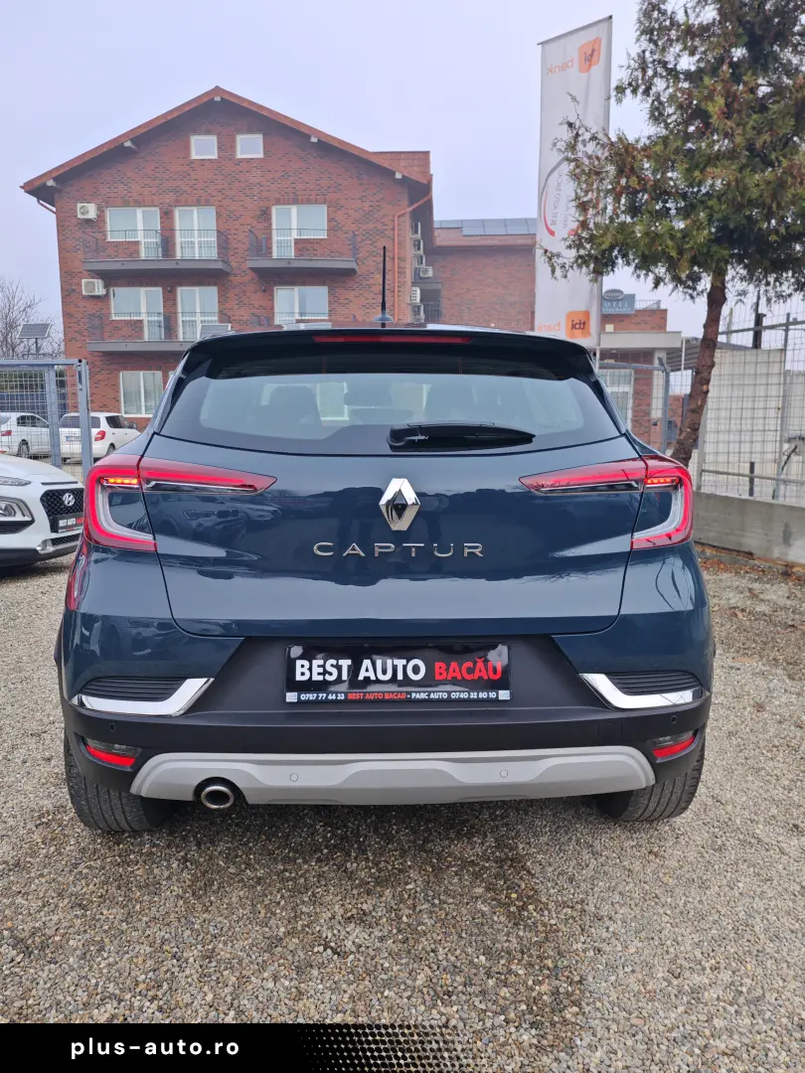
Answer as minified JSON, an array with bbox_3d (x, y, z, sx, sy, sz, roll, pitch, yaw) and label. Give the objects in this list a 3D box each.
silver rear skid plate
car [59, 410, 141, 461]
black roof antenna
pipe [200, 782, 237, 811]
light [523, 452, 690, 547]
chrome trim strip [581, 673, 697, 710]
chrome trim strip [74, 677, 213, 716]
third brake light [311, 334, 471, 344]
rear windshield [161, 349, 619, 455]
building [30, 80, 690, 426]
[{"bbox_3d":[-0.011,0.560,1.926,1.310,0.155,0.170,0,9,-3],"label":"silver rear skid plate"},{"bbox_3d":[-9.744,-3.394,27.016,1.680,1.540,4.100,1,9,5],"label":"car"},{"bbox_3d":[-0.053,-0.735,2.350,0.060,0.225,0.150,0,9,-3],"label":"black roof antenna"},{"bbox_3d":[-0.440,0.608,1.950,0.082,0.068,0.140,0,9,-3],"label":"pipe"},{"bbox_3d":[0.505,-0.091,1.985,0.500,0.212,0.240,-1,10,-8],"label":"light"},{"bbox_3d":[0.580,0.364,1.953,0.345,0.100,0.130,-2,9,-10],"label":"chrome trim strip"},{"bbox_3d":[-0.613,0.364,1.877,0.360,0.082,0.093,1,9,5],"label":"chrome trim strip"},{"bbox_3d":[-0.026,-0.468,1.909,0.385,0.023,0.040,0,9,-3],"label":"third brake light"},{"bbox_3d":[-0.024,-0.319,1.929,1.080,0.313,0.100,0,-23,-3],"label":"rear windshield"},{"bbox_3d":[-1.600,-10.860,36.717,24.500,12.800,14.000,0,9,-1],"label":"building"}]

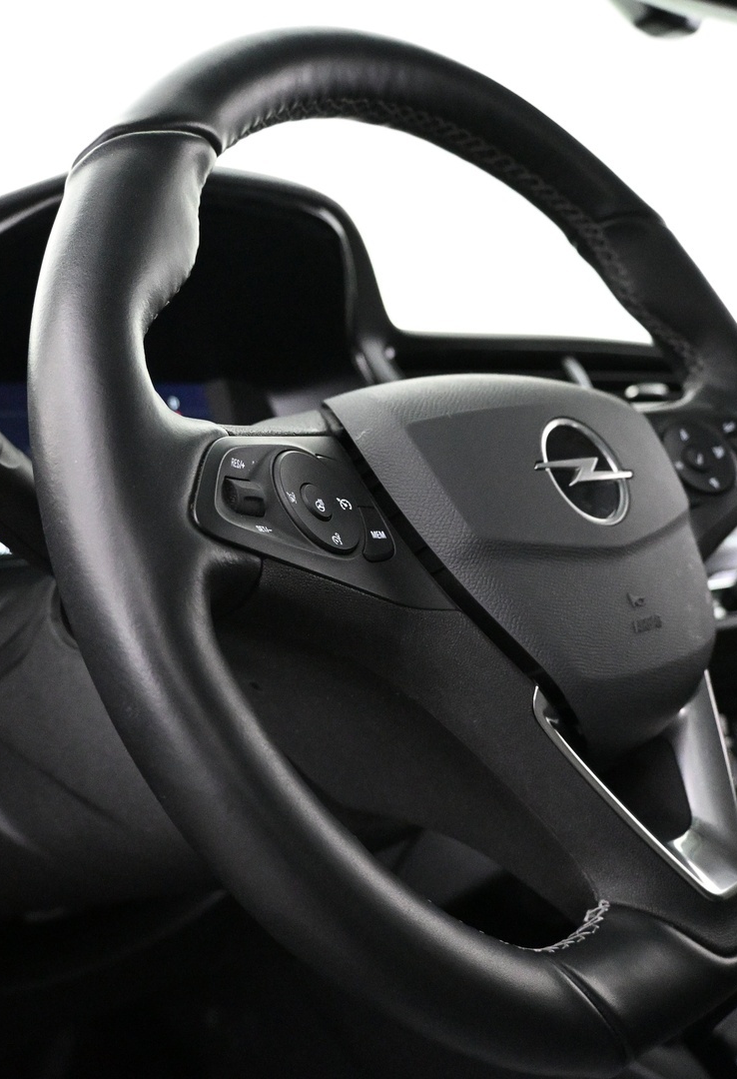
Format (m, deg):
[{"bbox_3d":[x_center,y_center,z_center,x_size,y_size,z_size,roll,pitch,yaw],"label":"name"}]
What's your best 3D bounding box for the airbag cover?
[{"bbox_3d":[0.070,0.001,0.384,0.174,0.140,0.042,-9,-14,-44],"label":"airbag cover"}]

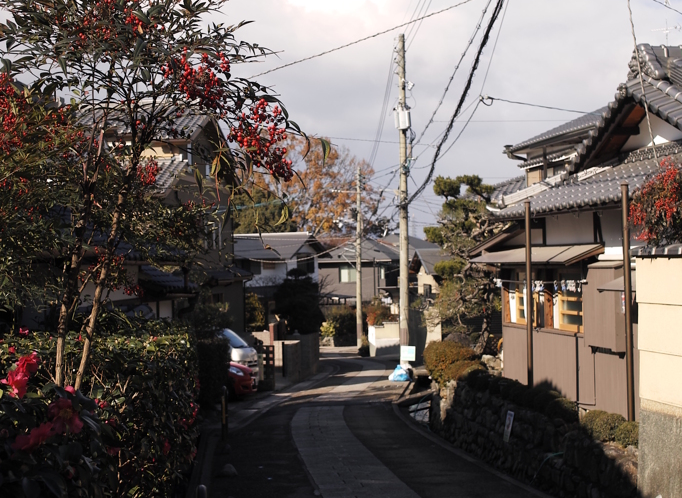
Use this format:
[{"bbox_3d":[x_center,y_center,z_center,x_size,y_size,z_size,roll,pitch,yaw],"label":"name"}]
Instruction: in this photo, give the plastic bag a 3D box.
[{"bbox_3d":[1.862,3.898,36.800,0.660,0.540,0.540,-1,-1,0],"label":"plastic bag"}]

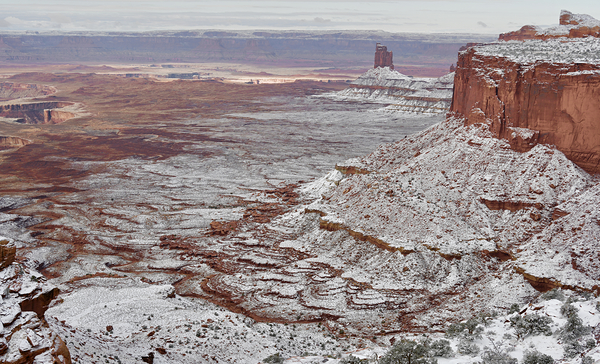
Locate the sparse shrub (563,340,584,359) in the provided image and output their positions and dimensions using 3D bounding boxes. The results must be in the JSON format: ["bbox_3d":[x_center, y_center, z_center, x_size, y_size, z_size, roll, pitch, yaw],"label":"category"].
[{"bbox_3d":[21.763,13.368,61.000,1.751,1.567,1.576,0,11,0],"label":"sparse shrub"}]

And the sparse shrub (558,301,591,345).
[{"bbox_3d":[23.633,12.053,66.000,2.755,4.102,2.480,0,11,0],"label":"sparse shrub"}]

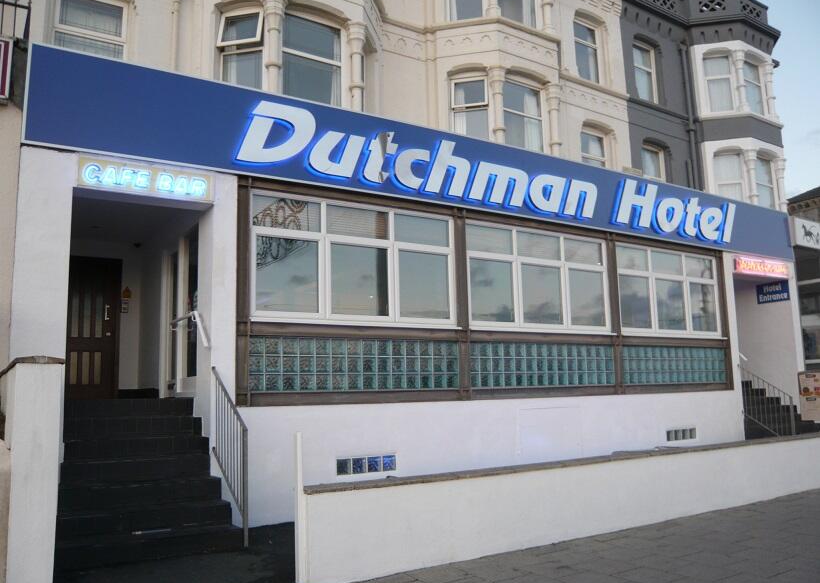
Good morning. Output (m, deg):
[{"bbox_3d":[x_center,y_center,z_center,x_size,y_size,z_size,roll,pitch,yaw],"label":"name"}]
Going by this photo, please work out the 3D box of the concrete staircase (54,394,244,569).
[{"bbox_3d":[-2.526,1.669,6.149,1.430,1.330,1.840,4,-11,-32],"label":"concrete staircase"}]

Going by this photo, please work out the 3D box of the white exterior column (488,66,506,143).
[{"bbox_3d":[1.748,-3.416,13.047,0.290,2.050,0.290,-2,-10,0],"label":"white exterior column"}]

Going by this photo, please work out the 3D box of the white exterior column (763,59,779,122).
[{"bbox_3d":[10.584,-5.786,19.378,0.290,1.830,0.290,4,-11,-32],"label":"white exterior column"}]

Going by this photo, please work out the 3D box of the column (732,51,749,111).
[{"bbox_3d":[9.326,-5.876,18.587,0.290,1.830,0.290,4,-11,-32],"label":"column"}]

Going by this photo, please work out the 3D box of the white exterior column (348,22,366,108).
[{"bbox_3d":[-0.894,-3.611,11.351,0.290,2.050,0.290,-2,-10,0],"label":"white exterior column"}]

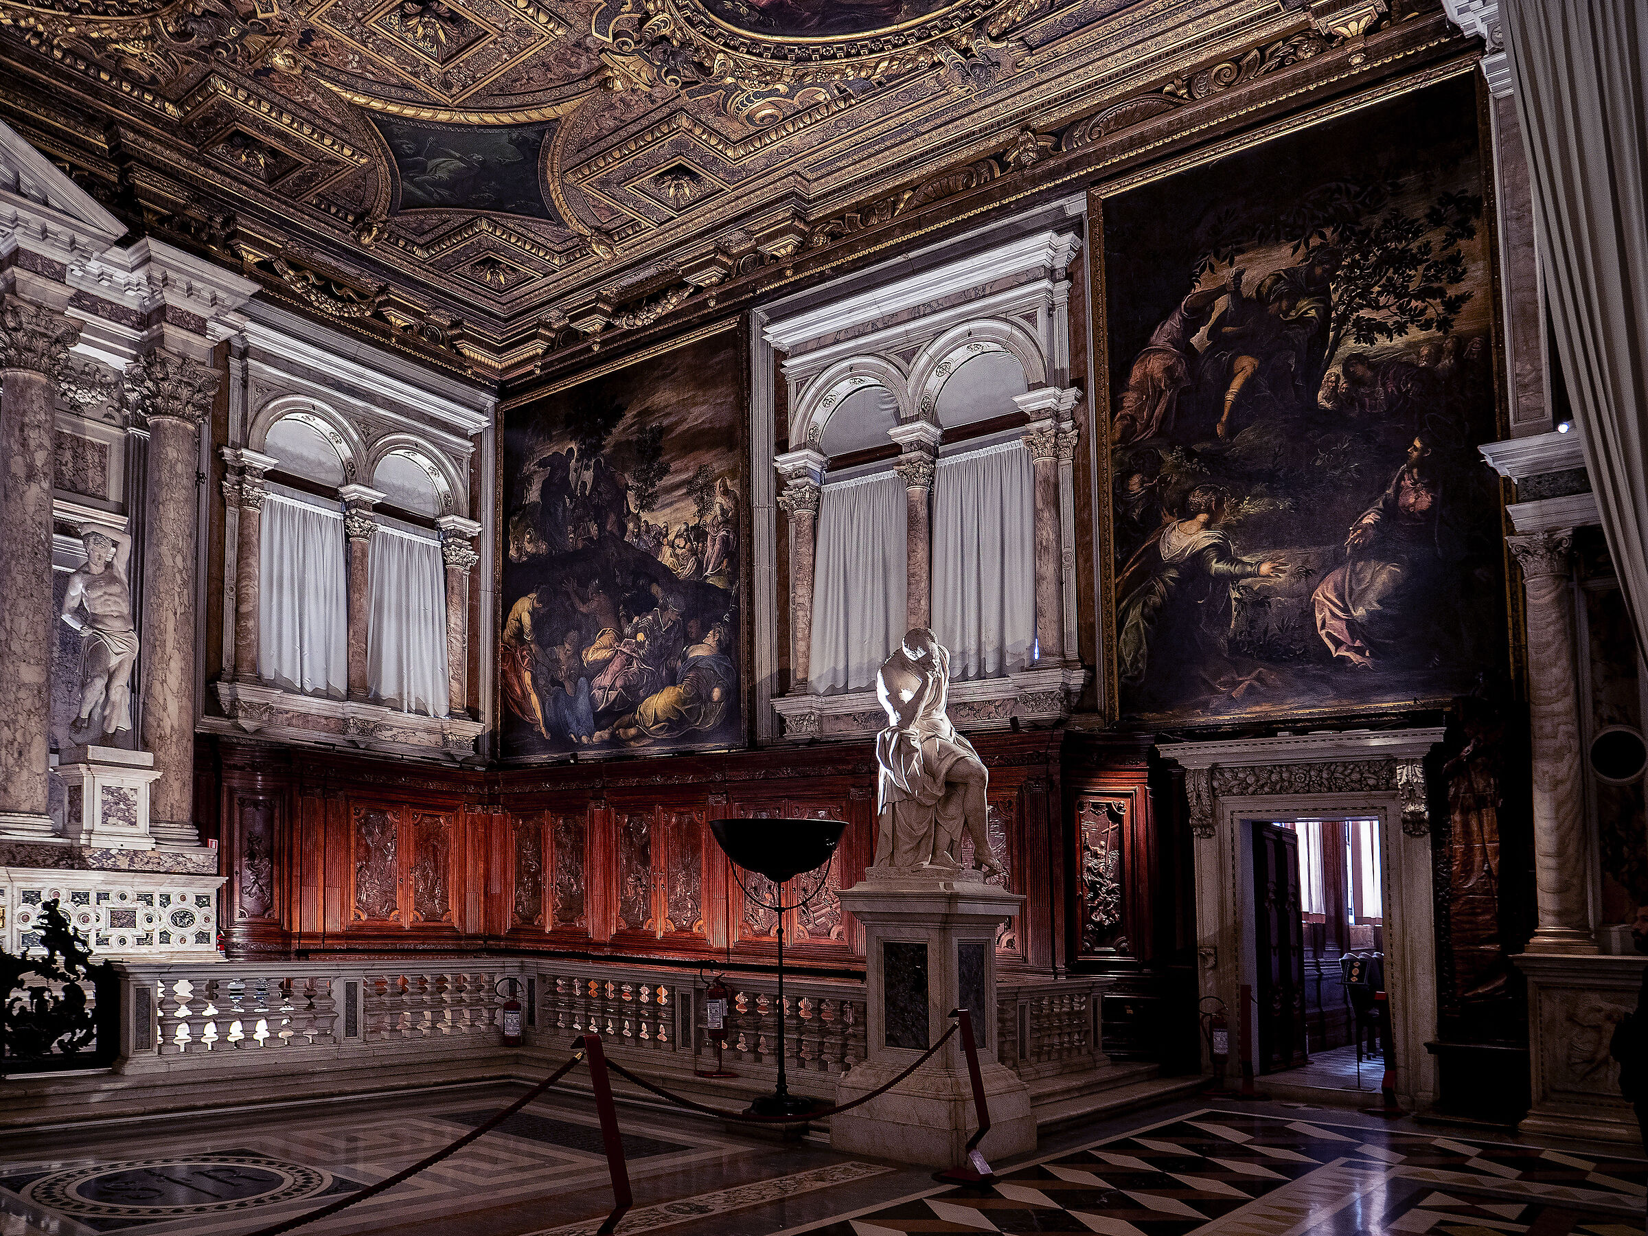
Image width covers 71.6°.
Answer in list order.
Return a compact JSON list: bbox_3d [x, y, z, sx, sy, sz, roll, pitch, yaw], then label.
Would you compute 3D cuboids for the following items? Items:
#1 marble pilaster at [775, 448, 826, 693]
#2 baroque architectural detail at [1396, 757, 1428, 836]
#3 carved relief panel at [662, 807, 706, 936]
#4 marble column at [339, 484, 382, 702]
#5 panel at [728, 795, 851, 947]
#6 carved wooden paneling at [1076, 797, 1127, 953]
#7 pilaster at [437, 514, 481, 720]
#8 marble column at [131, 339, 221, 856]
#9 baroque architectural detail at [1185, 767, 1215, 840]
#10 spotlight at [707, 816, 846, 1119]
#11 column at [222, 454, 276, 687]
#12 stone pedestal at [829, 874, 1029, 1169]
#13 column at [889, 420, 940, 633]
[{"bbox_3d":[-0.296,-0.592,14.200,0.450,3.060,0.450,-5,-7,36],"label":"marble pilaster"},{"bbox_3d":[5.324,1.621,10.350,0.240,0.720,0.200,-5,-7,36],"label":"baroque architectural detail"},{"bbox_3d":[-1.710,3.115,13.925,0.698,1.500,0.100,-8,-16,35],"label":"carved relief panel"},{"bbox_3d":[-6.328,-0.334,15.600,0.440,2.980,0.440,-5,-7,39],"label":"marble column"},{"bbox_3d":[-0.388,2.941,12.988,1.733,1.641,0.100,-8,-16,35],"label":"panel"},{"bbox_3d":[2.643,2.466,10.860,0.502,1.457,0.100,-8,-16,35],"label":"carved wooden paneling"},{"bbox_3d":[-5.398,-0.010,16.900,0.360,2.850,0.520,-7,-9,37],"label":"pilaster"},{"bbox_3d":[-7.625,-0.234,13.400,0.730,5.700,0.730,-7,-9,37],"label":"marble column"},{"bbox_3d":[3.744,1.850,11.400,0.230,0.710,0.200,-5,-7,36],"label":"baroque architectural detail"},{"bbox_3d":[-0.332,2.511,8.300,1.000,2.100,1.000,-1,-6,0],"label":"spotlight"},{"bbox_3d":[-7.030,-0.630,13.989,0.420,2.863,0.500,-8,-16,35],"label":"column"},{"bbox_3d":[0.659,2.522,7.369,0.880,1.639,0.780,-8,-16,35],"label":"stone pedestal"},{"bbox_3d":[1.080,-0.793,13.400,0.440,2.980,0.440,-5,-7,36],"label":"column"}]

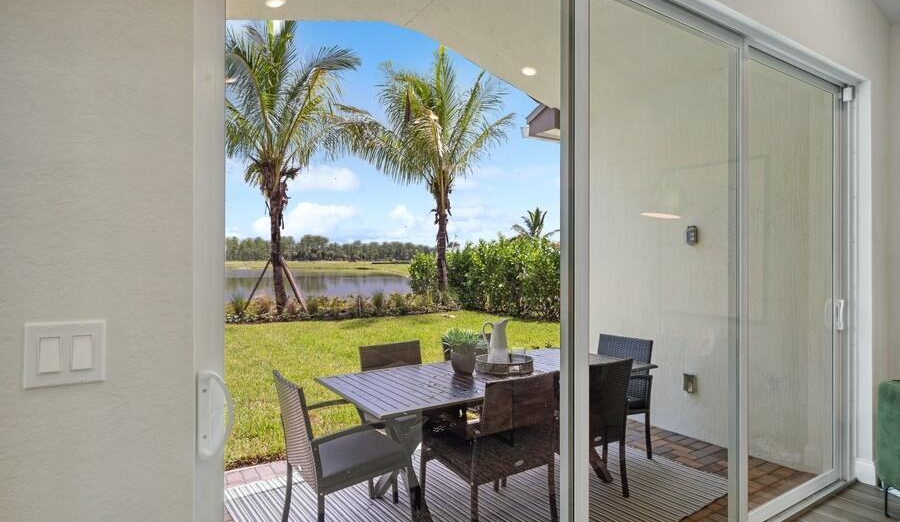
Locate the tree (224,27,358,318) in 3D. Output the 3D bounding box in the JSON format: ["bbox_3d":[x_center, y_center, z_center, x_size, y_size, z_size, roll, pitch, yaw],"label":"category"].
[{"bbox_3d":[-5.342,-3.133,14.100,5.900,9.494,5.700,0,0,0],"label":"tree"}]

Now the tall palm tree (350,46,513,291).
[{"bbox_3d":[-0.702,-3.114,16.200,6.100,9.432,5.800,0,0,0],"label":"tall palm tree"}]

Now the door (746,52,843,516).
[{"bbox_3d":[1.885,0.133,2.473,1.100,2.379,0.050,0,0,-30],"label":"door"}]

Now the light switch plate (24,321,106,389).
[{"bbox_3d":[-0.708,0.171,0.831,0.116,0.115,0.010,0,0,-30],"label":"light switch plate"}]

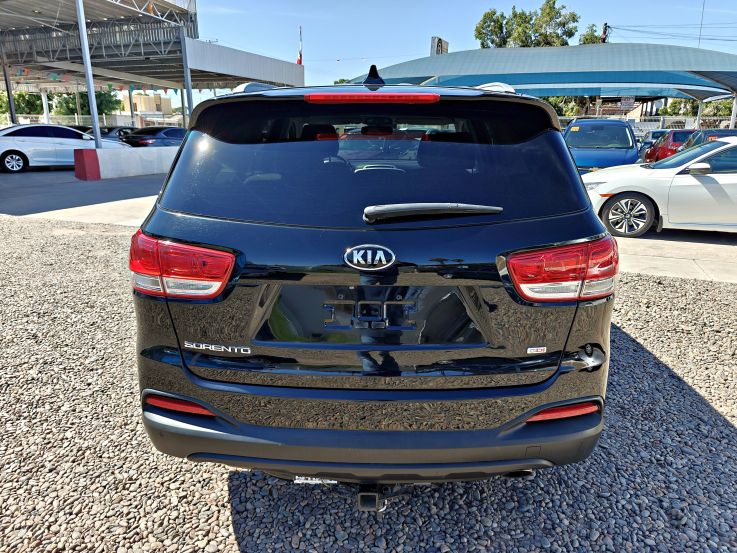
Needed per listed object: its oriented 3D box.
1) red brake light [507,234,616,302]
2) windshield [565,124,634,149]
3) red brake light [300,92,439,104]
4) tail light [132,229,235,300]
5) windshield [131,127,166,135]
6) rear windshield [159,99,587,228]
[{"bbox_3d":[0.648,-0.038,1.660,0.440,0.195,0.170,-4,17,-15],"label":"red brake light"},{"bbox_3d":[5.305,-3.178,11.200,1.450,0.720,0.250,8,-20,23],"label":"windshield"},{"bbox_3d":[0.011,-0.576,1.591,0.430,0.034,0.050,1,17,0],"label":"red brake light"},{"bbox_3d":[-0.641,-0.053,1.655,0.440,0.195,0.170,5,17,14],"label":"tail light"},{"bbox_3d":[-8.719,-5.793,19.500,1.350,0.680,0.250,5,-21,13],"label":"windshield"},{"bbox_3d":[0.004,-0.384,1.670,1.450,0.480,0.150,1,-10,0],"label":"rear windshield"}]

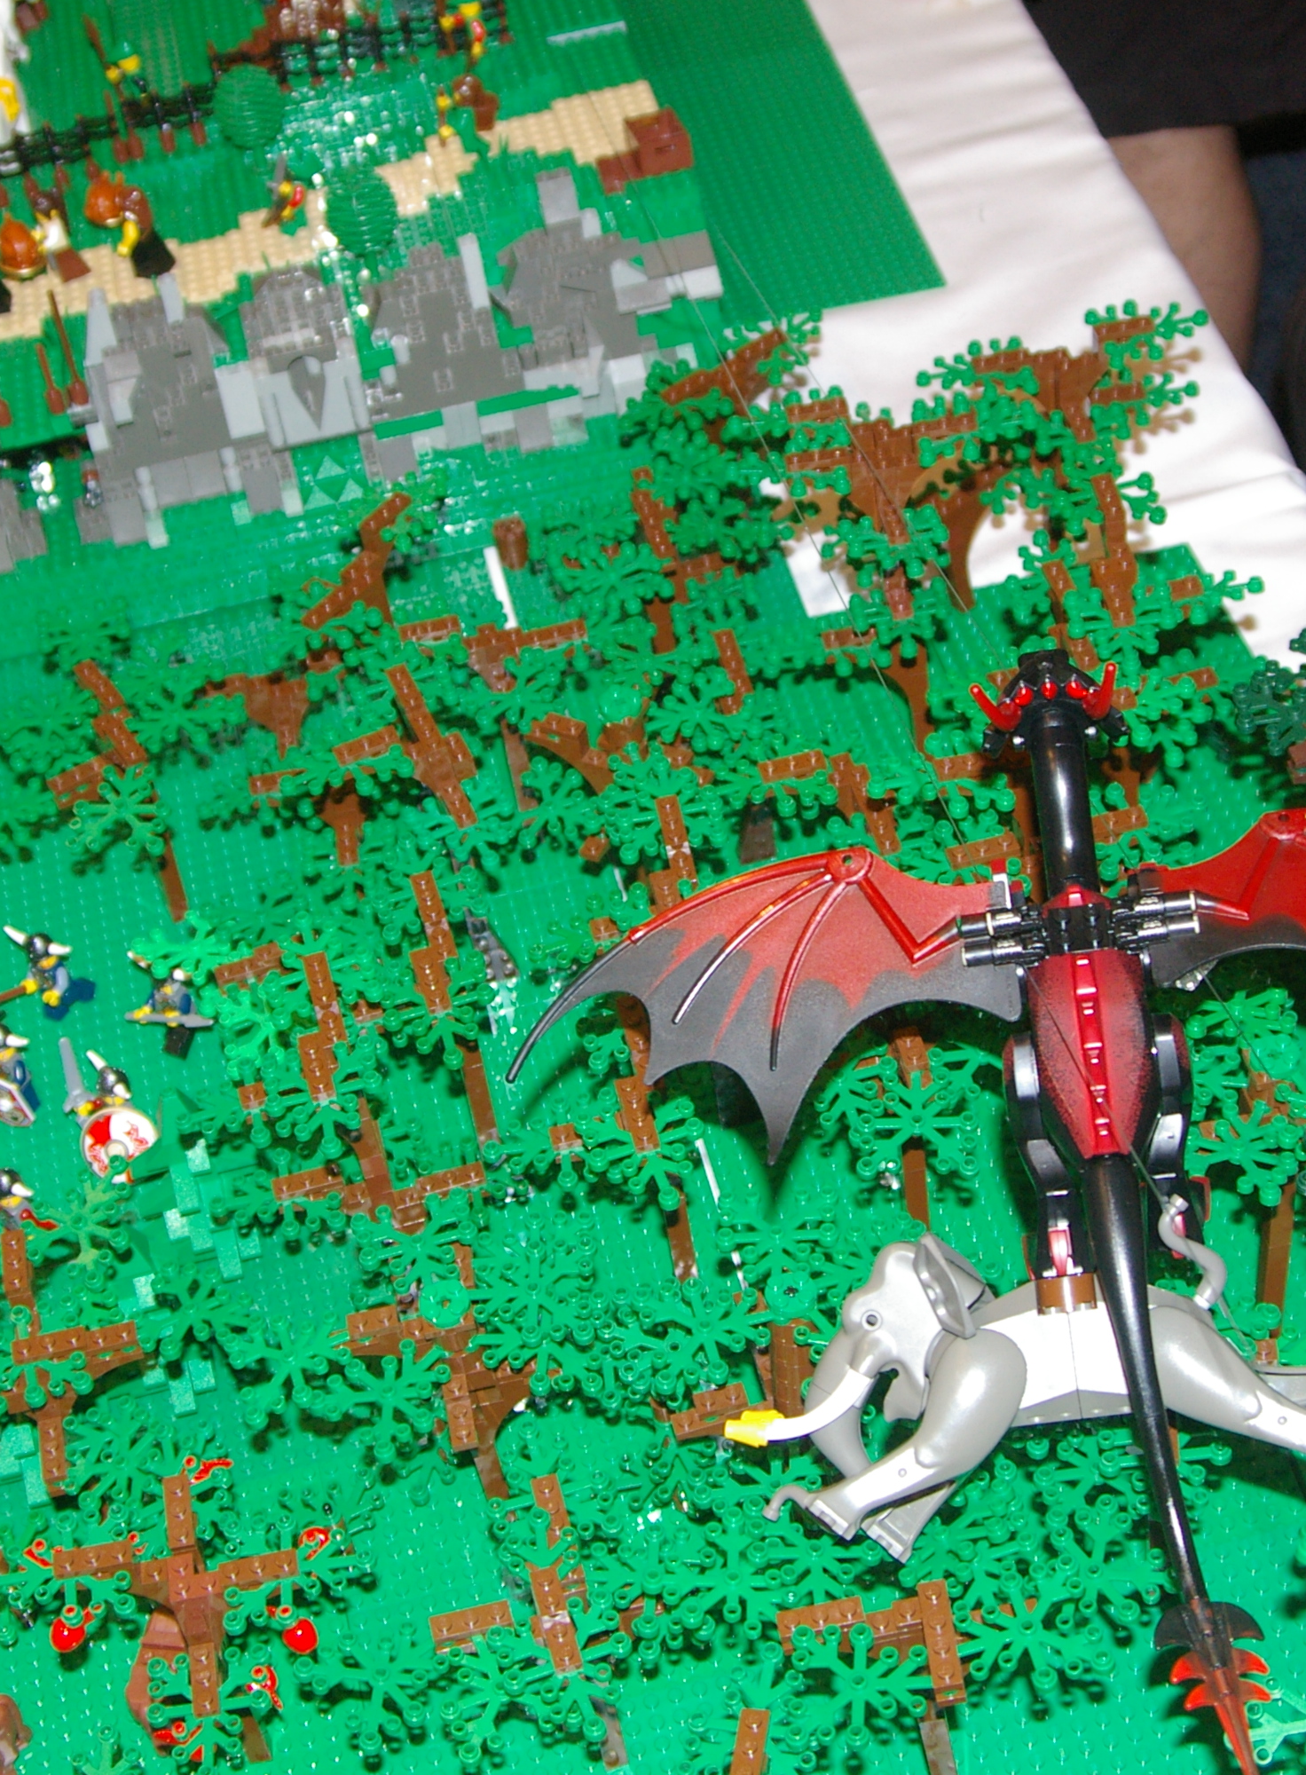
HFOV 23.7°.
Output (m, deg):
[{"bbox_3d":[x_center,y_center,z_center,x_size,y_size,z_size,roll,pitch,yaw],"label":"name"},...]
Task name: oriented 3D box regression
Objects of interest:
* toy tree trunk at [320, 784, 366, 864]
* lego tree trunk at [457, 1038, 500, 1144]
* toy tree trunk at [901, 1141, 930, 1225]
[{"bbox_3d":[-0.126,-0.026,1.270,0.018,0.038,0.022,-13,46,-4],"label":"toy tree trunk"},{"bbox_3d":[-0.065,0.080,1.178,0.009,0.066,0.009,-13,46,-4],"label":"lego tree trunk"},{"bbox_3d":[0.095,0.111,1.117,0.009,0.060,0.009,-13,46,-4],"label":"toy tree trunk"}]

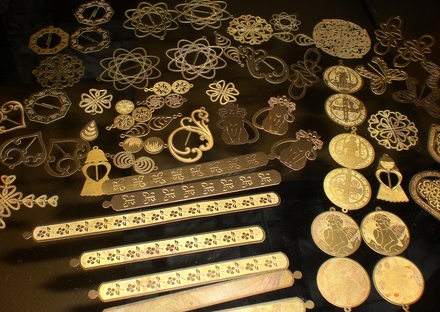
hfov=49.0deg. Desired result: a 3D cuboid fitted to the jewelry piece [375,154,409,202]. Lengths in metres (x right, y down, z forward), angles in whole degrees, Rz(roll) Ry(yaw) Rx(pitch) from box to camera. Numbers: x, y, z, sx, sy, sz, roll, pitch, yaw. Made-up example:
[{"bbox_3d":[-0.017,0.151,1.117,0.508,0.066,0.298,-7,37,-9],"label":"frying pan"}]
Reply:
[{"bbox_3d":[0.125,0.016,0.355,0.023,0.002,0.043,5,55,-1],"label":"jewelry piece"}]

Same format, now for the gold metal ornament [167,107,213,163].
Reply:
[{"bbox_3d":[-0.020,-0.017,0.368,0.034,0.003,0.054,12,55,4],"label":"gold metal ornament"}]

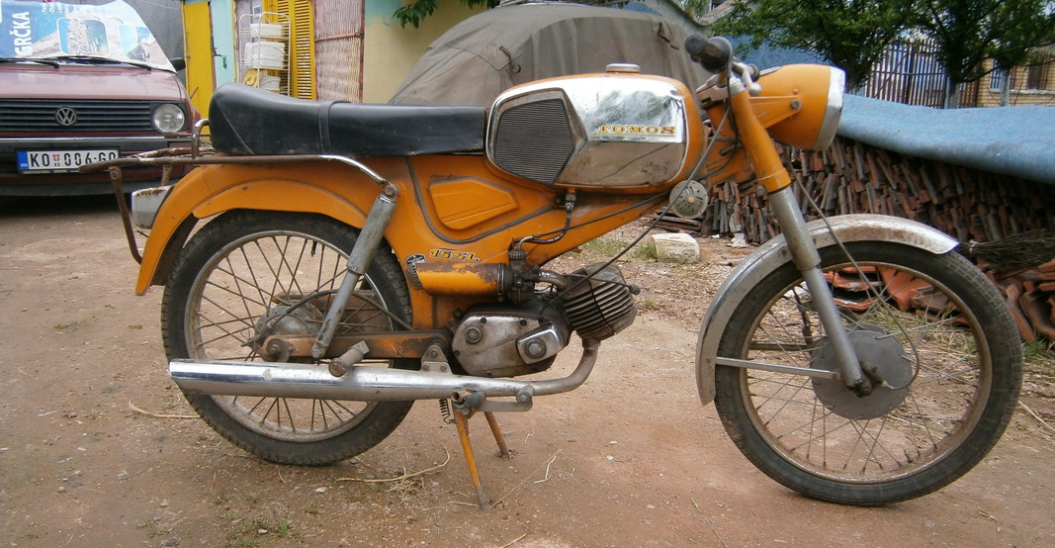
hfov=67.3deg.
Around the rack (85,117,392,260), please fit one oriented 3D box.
[{"bbox_3d":[-0.570,-0.169,1.655,0.654,0.303,0.242,3,13,5],"label":"rack"}]

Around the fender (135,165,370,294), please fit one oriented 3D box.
[{"bbox_3d":[-0.557,-0.099,1.669,0.503,0.263,0.125,3,13,5],"label":"fender"}]

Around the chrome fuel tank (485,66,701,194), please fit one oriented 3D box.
[{"bbox_3d":[0.131,-0.286,1.556,0.409,0.229,0.238,3,13,5],"label":"chrome fuel tank"}]

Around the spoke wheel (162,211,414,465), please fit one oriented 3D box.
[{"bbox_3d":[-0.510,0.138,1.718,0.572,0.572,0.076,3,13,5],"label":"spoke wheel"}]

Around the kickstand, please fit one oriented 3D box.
[{"bbox_3d":[-0.097,0.345,1.718,0.114,0.201,0.264,3,13,5],"label":"kickstand"}]

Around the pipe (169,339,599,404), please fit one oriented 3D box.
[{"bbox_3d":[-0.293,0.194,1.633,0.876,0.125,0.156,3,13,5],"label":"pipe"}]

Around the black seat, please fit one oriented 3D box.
[{"bbox_3d":[-0.355,-0.314,1.600,0.564,0.140,0.242,3,13,5],"label":"black seat"}]

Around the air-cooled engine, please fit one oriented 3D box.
[{"bbox_3d":[0.043,0.082,1.645,0.366,0.230,0.216,3,13,5],"label":"air-cooled engine"}]

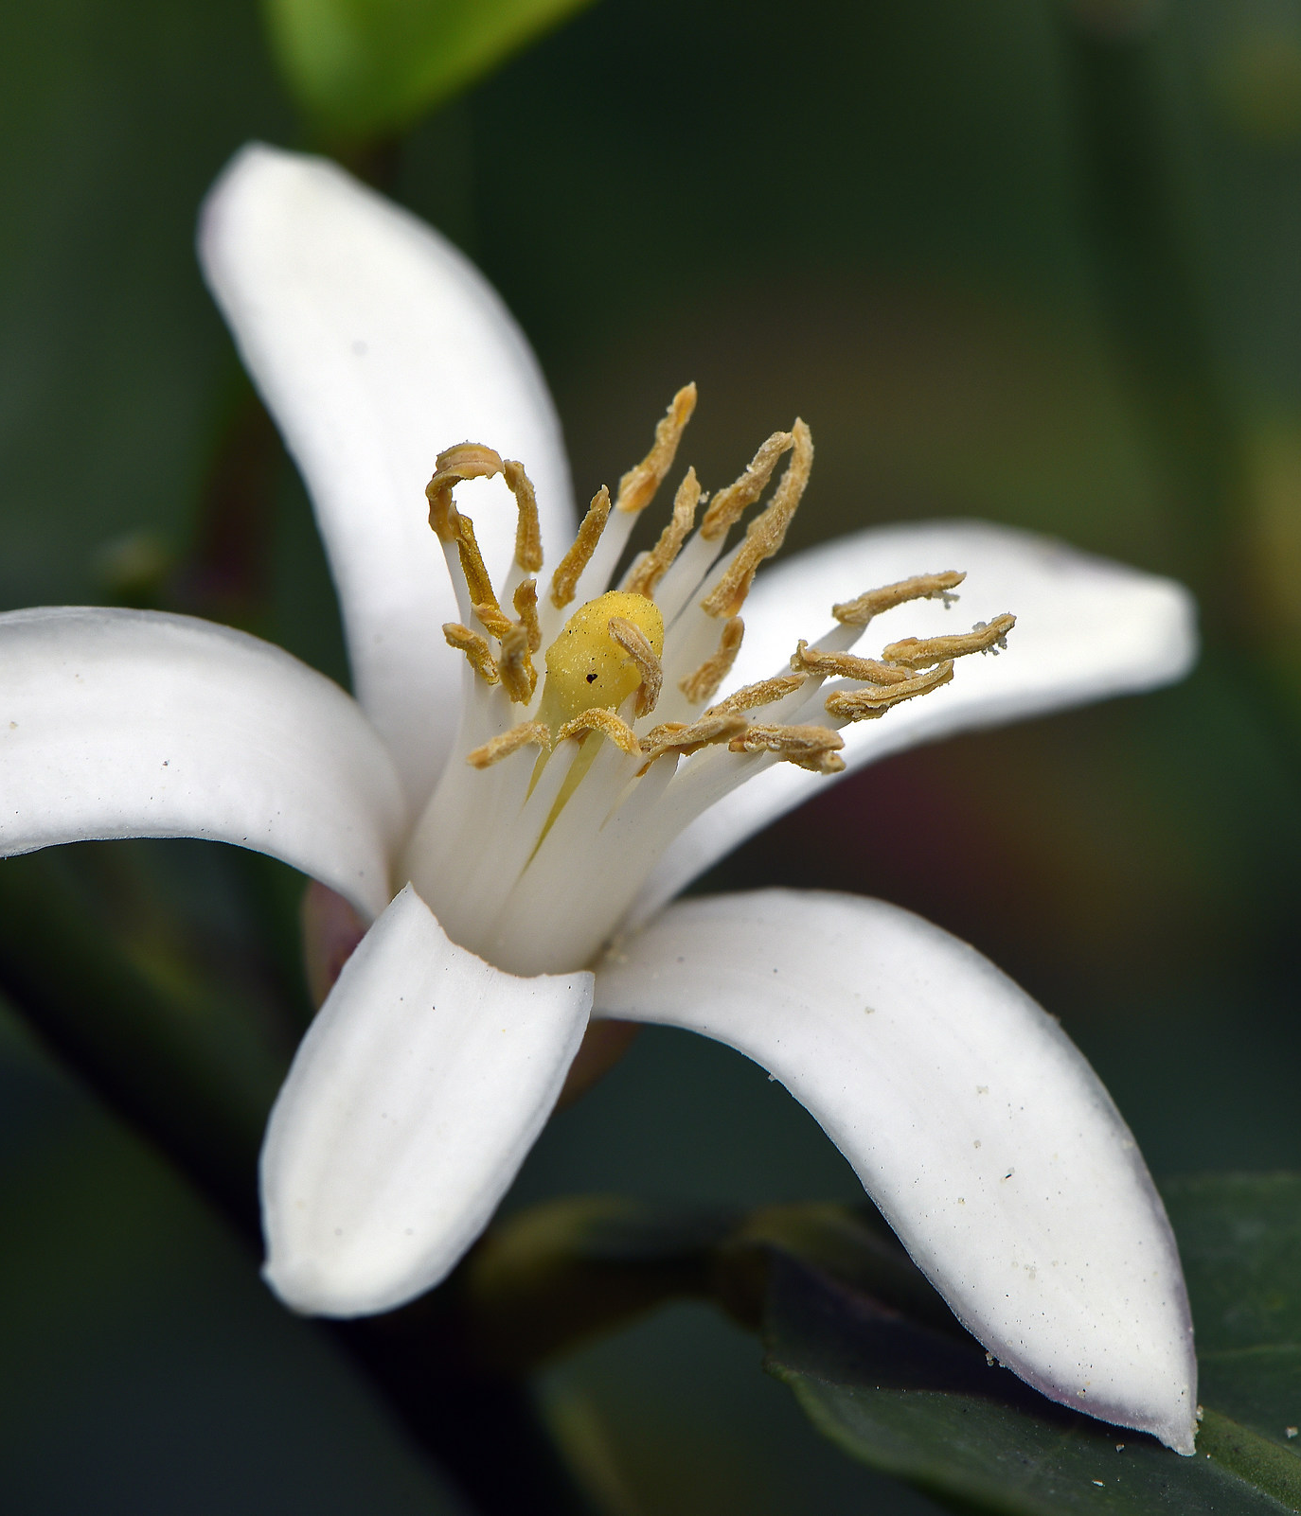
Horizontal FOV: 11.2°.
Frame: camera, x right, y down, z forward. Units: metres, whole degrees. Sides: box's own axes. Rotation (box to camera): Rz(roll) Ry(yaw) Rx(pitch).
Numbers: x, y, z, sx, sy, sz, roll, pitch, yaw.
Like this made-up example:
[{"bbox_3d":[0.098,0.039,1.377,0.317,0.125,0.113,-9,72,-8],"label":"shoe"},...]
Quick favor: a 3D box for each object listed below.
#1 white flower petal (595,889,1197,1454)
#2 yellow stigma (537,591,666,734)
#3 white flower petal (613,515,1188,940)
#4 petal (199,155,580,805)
[{"bbox_3d":[0.007,0.009,0.168,0.007,0.004,0.021,-33,66,-23],"label":"white flower petal"},{"bbox_3d":[-0.001,-0.002,0.166,0.003,0.004,0.003,9,46,-10],"label":"yellow stigma"},{"bbox_3d":[0.007,-0.002,0.177,0.020,0.004,0.006,-24,72,-29],"label":"white flower petal"},{"bbox_3d":[-0.007,-0.008,0.178,0.007,0.004,0.022,-8,62,-20],"label":"petal"}]

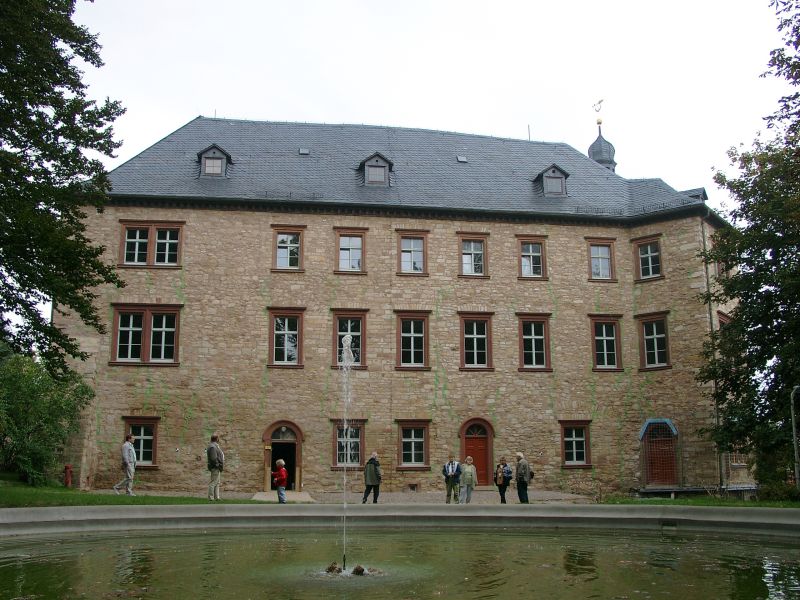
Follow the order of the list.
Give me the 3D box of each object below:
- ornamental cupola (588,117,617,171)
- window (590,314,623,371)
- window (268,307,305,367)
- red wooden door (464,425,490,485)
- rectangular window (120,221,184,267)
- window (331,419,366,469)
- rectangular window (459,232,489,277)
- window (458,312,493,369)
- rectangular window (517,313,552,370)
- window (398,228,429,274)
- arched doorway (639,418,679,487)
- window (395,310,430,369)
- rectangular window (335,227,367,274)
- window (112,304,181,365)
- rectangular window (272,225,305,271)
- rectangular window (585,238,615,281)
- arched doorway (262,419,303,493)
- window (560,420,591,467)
[{"bbox_3d":[12.180,-9.279,47.500,1.659,3.385,1.659,1,-10,-9],"label":"ornamental cupola"},{"bbox_3d":[9.092,1.907,34.633,1.593,2.540,0.250,2,-12,-8],"label":"window"},{"bbox_3d":[-4.864,1.618,33.699,1.710,2.619,0.300,1,-10,-9],"label":"window"},{"bbox_3d":[3.263,6.481,33.072,1.076,2.581,0.120,2,-12,-8],"label":"red wooden door"},{"bbox_3d":[-10.116,-2.265,32.135,2.658,2.025,0.300,2,-12,-8],"label":"rectangular window"},{"bbox_3d":[-2.050,5.856,31.732,1.515,2.035,0.300,2,-12,-8],"label":"window"},{"bbox_3d":[3.359,-2.020,35.643,1.577,2.139,0.300,1,-10,-9],"label":"rectangular window"},{"bbox_3d":[3.420,1.853,34.960,1.716,2.628,0.300,1,-10,-9],"label":"window"},{"bbox_3d":[5.844,1.839,34.193,1.642,2.552,0.250,2,-12,-8],"label":"rectangular window"},{"bbox_3d":[0.554,-2.013,33.723,1.478,2.081,0.300,2,-12,-8],"label":"window"},{"bbox_3d":[10.880,6.372,32.880,1.667,2.786,0.400,-11,-15,42],"label":"arched doorway"},{"bbox_3d":[0.552,1.710,32.970,1.593,2.551,0.300,2,-12,-8],"label":"window"},{"bbox_3d":[-2.069,-2.064,33.330,1.507,2.078,0.300,2,-12,-8],"label":"rectangular window"},{"bbox_3d":[-10.596,1.466,32.825,2.961,2.606,0.300,1,-10,-9],"label":"window"},{"bbox_3d":[-4.738,-2.195,33.558,1.479,2.099,0.250,2,-12,-8],"label":"rectangular window"},{"bbox_3d":[9.409,-1.854,36.565,1.579,2.119,0.300,1,-10,-9],"label":"rectangular window"},{"bbox_3d":[-4.628,6.207,31.306,1.632,2.799,0.400,2,-12,-8],"label":"arched doorway"},{"bbox_3d":[7.398,6.088,33.136,1.432,1.989,0.300,2,-12,-8],"label":"window"}]

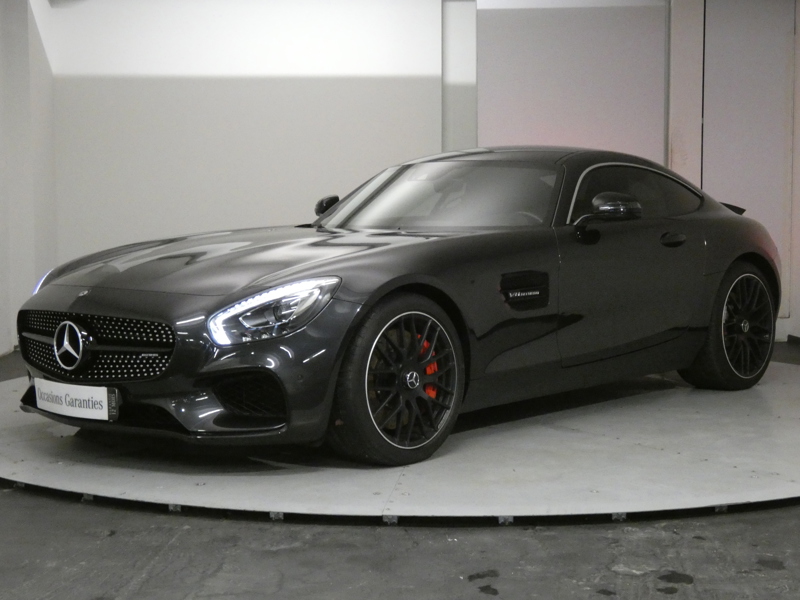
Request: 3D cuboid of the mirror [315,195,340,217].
[{"bbox_3d":[-0.361,-0.509,7.037,0.225,0.145,0.150,3,6,43],"label":"mirror"}]

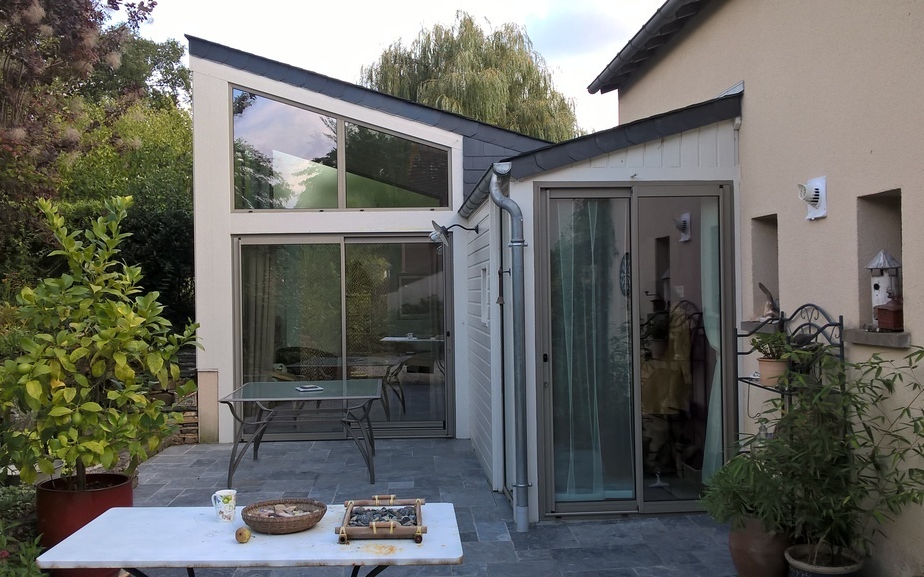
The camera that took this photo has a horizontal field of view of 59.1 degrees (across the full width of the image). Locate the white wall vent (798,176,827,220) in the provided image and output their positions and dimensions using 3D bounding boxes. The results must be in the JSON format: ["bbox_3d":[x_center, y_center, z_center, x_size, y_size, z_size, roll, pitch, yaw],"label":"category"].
[{"bbox_3d":[1.939,-0.507,4.557,0.100,0.228,0.201,-1,0,-4],"label":"white wall vent"}]

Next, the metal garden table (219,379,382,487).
[{"bbox_3d":[-1.342,1.234,7.124,1.250,0.710,1.230,-1,0,-1],"label":"metal garden table"}]

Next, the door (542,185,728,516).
[{"bbox_3d":[1.192,0.416,5.552,1.360,2.260,0.120,-1,0,-3],"label":"door"}]

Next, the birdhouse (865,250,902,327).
[{"bbox_3d":[2.066,0.008,3.971,0.160,0.380,0.160,-1,0,-28],"label":"birdhouse"}]

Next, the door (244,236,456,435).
[{"bbox_3d":[-1.224,0.514,8.523,2.260,2.130,0.120,-1,0,-3],"label":"door"}]

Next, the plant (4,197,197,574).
[{"bbox_3d":[-2.004,0.542,4.508,1.050,2.130,1.000,-1,0,-3],"label":"plant"}]

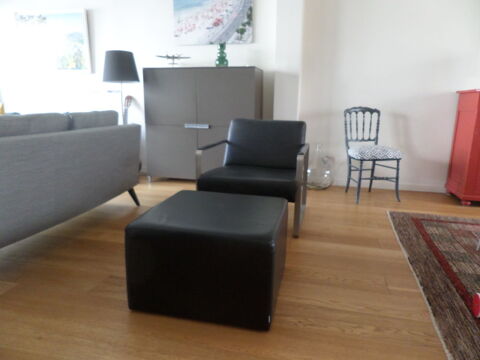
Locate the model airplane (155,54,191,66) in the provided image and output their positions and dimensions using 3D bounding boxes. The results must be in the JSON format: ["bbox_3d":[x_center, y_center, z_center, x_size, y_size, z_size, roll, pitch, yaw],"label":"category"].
[{"bbox_3d":[-0.729,-1.293,3.659,0.408,0.158,0.265,-1,12,-10],"label":"model airplane"}]

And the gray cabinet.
[{"bbox_3d":[-0.404,-0.581,3.751,1.233,1.264,0.389,4,12,14],"label":"gray cabinet"}]

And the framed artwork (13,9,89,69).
[{"bbox_3d":[-2.470,-1.780,4.327,1.172,0.729,0.034,4,12,14],"label":"framed artwork"}]

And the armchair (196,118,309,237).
[{"bbox_3d":[0.140,-0.074,2.603,0.714,0.769,0.735,4,12,13],"label":"armchair"}]

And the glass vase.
[{"bbox_3d":[0.905,-0.150,3.701,0.295,0.479,0.295,1,12,0],"label":"glass vase"}]

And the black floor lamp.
[{"bbox_3d":[-1.307,-0.693,3.768,0.393,1.450,0.393,1,12,0],"label":"black floor lamp"}]

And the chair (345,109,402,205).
[{"bbox_3d":[1.298,-0.260,3.270,0.462,0.886,0.443,-1,12,-11],"label":"chair"}]

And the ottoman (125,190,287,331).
[{"bbox_3d":[-0.109,0.332,1.597,0.608,0.389,0.566,4,12,13],"label":"ottoman"}]

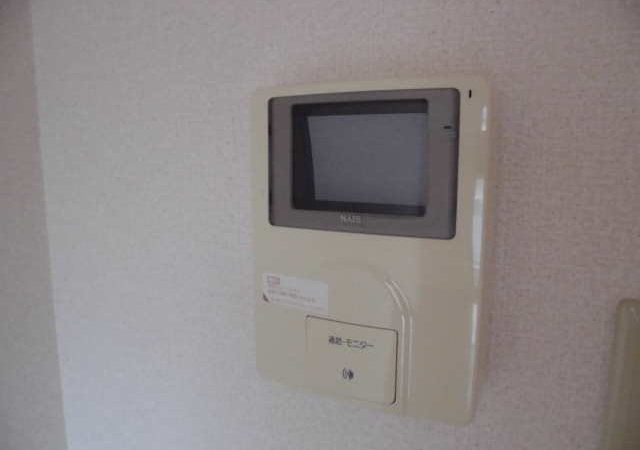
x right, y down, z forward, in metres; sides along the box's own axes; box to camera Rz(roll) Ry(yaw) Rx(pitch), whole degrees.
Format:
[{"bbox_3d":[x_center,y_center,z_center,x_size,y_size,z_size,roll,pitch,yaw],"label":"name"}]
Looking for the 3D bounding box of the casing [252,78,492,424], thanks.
[{"bbox_3d":[0.034,0.014,0.337,0.158,0.214,0.050,4,9,23],"label":"casing"}]

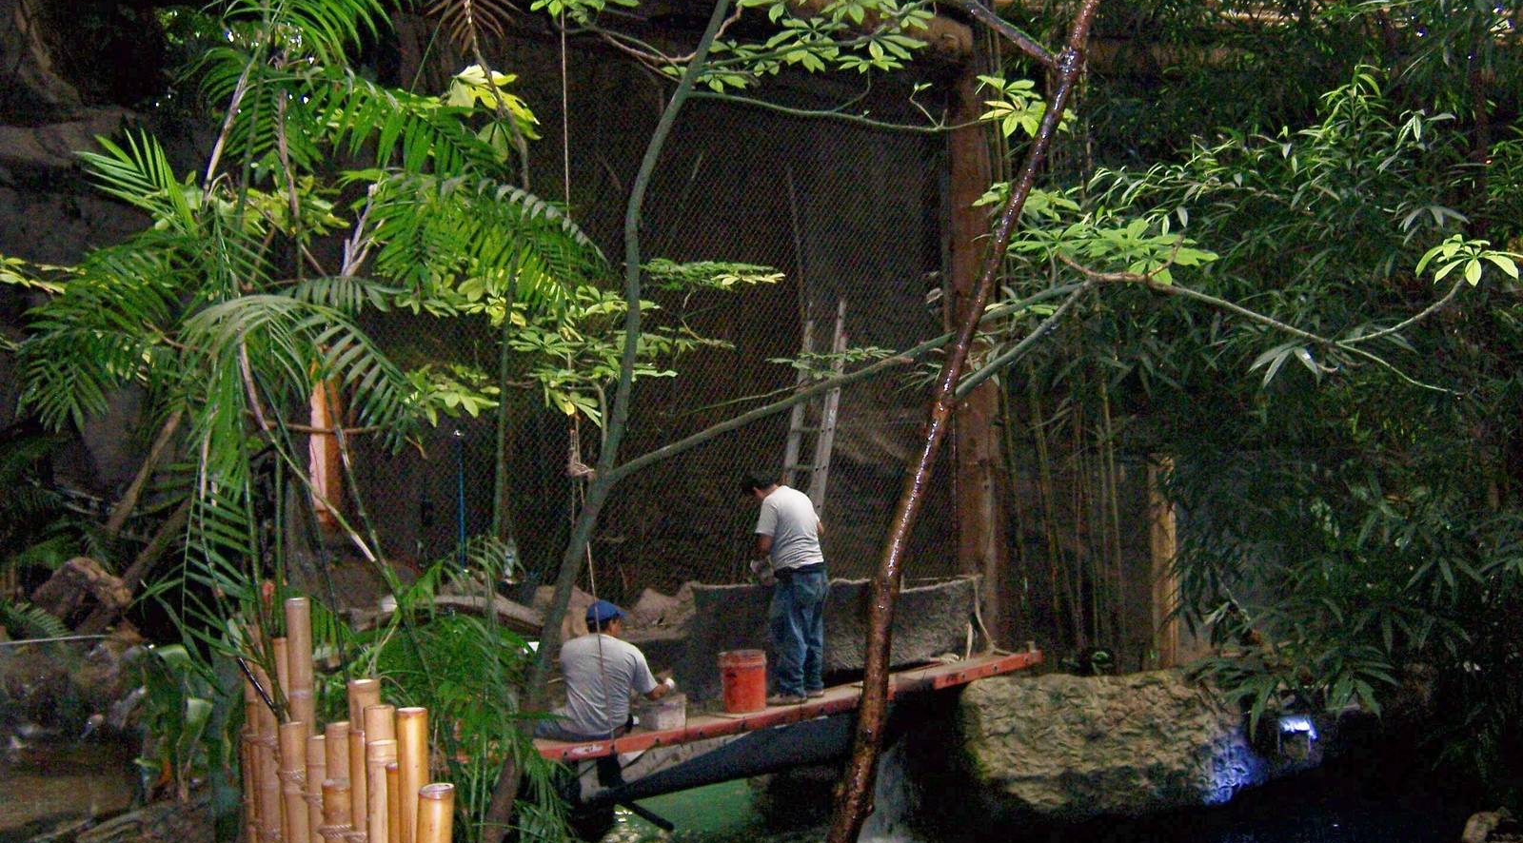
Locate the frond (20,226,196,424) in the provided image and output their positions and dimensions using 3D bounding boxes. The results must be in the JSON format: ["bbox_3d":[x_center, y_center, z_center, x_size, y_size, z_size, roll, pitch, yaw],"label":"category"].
[{"bbox_3d":[-2.034,-0.293,4.500,0.510,0.590,0.450,-1,2,0],"label":"frond"}]

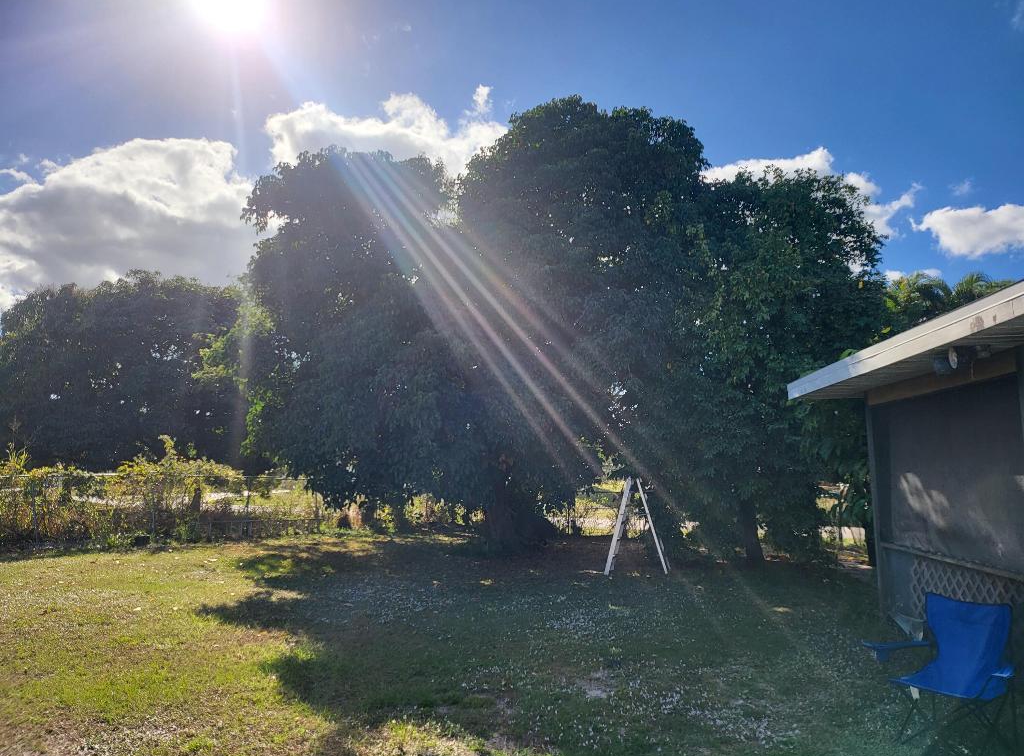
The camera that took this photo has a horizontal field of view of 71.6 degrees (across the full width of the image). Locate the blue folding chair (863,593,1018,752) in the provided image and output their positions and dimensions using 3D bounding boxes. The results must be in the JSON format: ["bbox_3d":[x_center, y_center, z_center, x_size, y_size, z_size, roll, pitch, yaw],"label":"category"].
[{"bbox_3d":[2.790,1.888,4.532,0.600,0.880,0.830,5,-9,-31],"label":"blue folding chair"}]

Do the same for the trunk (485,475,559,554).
[{"bbox_3d":[0.211,2.996,15.909,1.500,1.653,1.200,0,-8,1],"label":"trunk"}]

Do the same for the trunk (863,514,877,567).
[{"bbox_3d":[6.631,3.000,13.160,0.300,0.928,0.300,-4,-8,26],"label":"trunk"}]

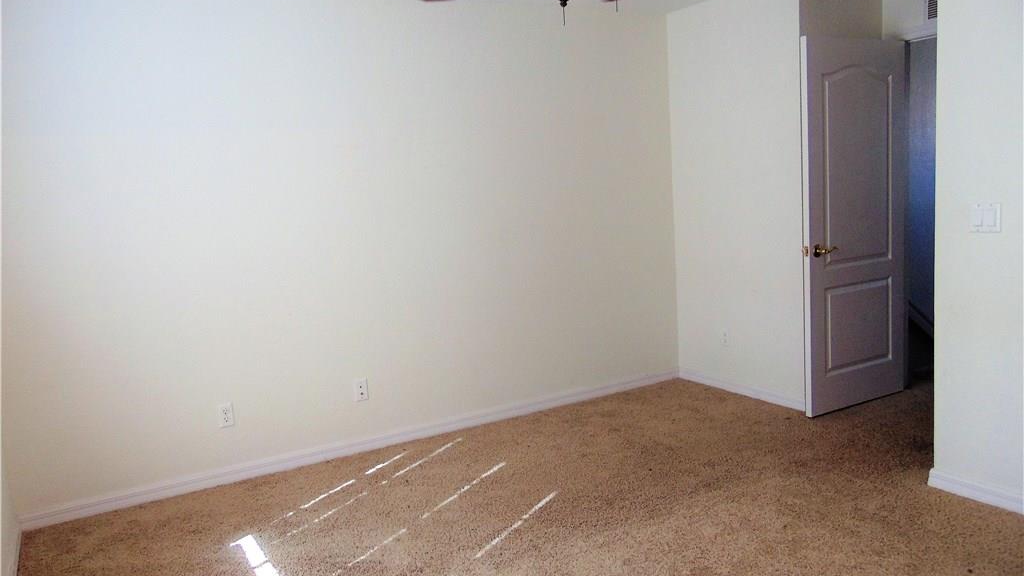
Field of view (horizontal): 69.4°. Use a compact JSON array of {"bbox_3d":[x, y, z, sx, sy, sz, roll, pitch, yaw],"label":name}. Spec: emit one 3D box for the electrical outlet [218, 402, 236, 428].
[{"bbox_3d":[-1.412,0.632,3.658,0.071,0.115,0.009,-8,8,-29],"label":"electrical outlet"}]

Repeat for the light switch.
[{"bbox_3d":[1.814,-0.268,2.840,0.010,0.115,0.116,-8,8,-29],"label":"light switch"}]

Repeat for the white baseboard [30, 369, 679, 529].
[{"bbox_3d":[-0.504,0.815,4.208,3.857,0.077,0.016,-8,8,-29],"label":"white baseboard"}]

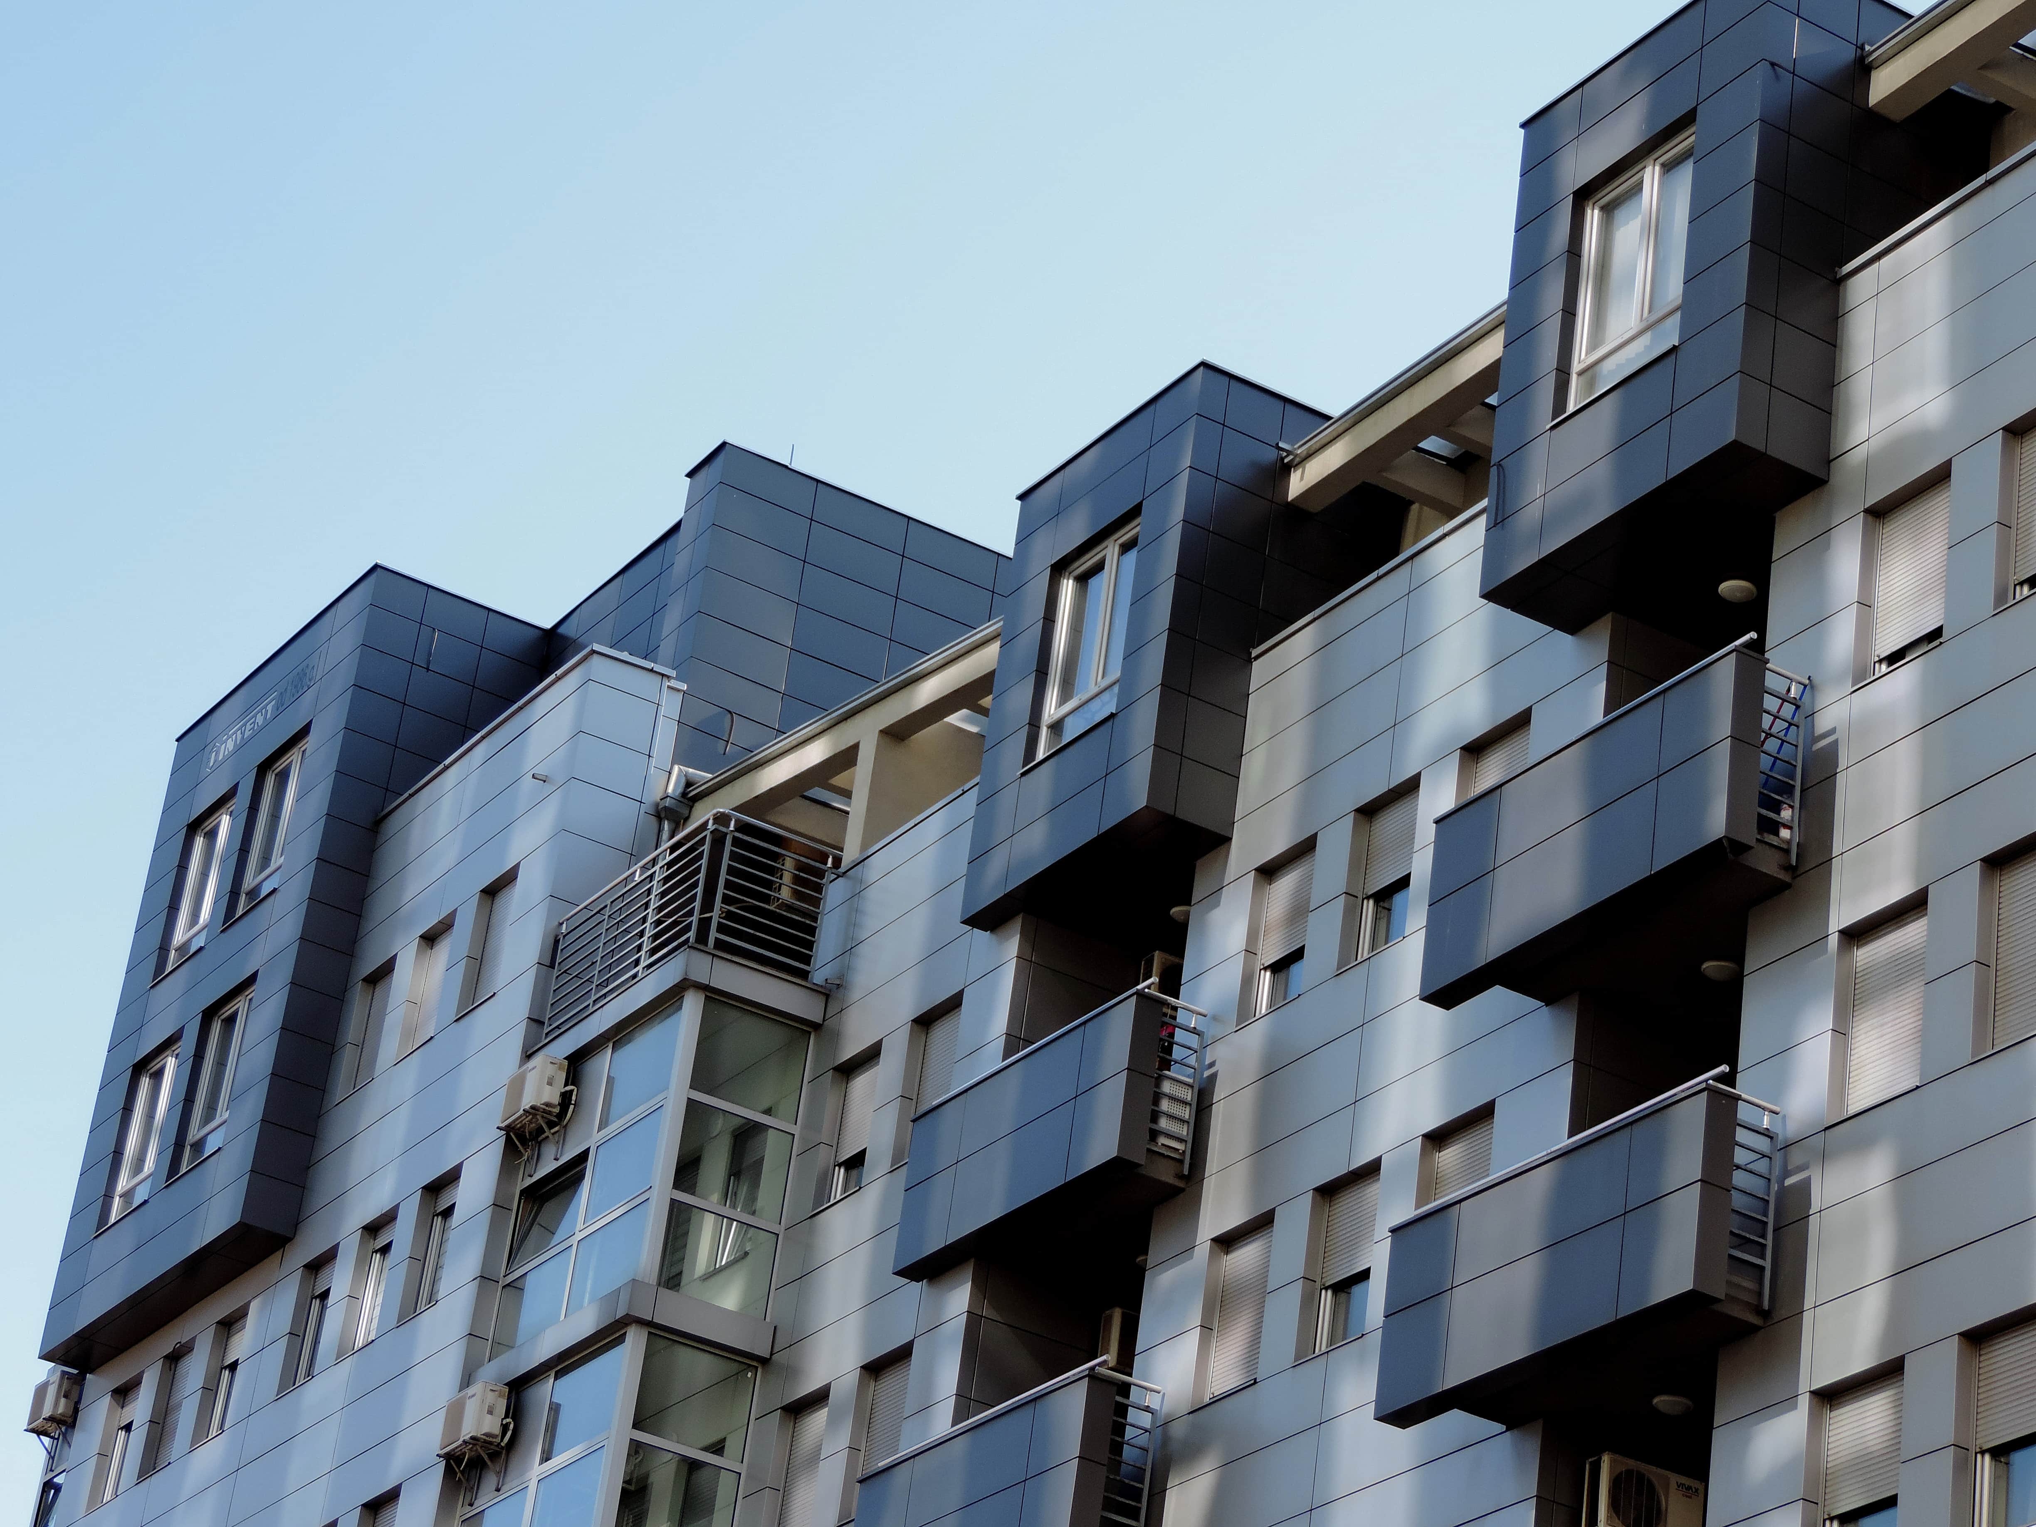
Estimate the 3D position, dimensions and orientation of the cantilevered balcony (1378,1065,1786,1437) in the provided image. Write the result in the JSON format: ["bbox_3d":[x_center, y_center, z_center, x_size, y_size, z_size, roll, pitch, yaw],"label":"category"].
[{"bbox_3d":[3.582,3.181,33.670,0.670,1.502,3.475,21,-30,-24],"label":"cantilevered balcony"}]

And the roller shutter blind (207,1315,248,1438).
[{"bbox_3d":[-7.280,5.772,49.369,0.120,1.270,0.757,21,-30,-24],"label":"roller shutter blind"}]

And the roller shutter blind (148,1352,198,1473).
[{"bbox_3d":[-8.134,6.305,51.362,0.053,1.280,0.757,21,-30,-24],"label":"roller shutter blind"}]

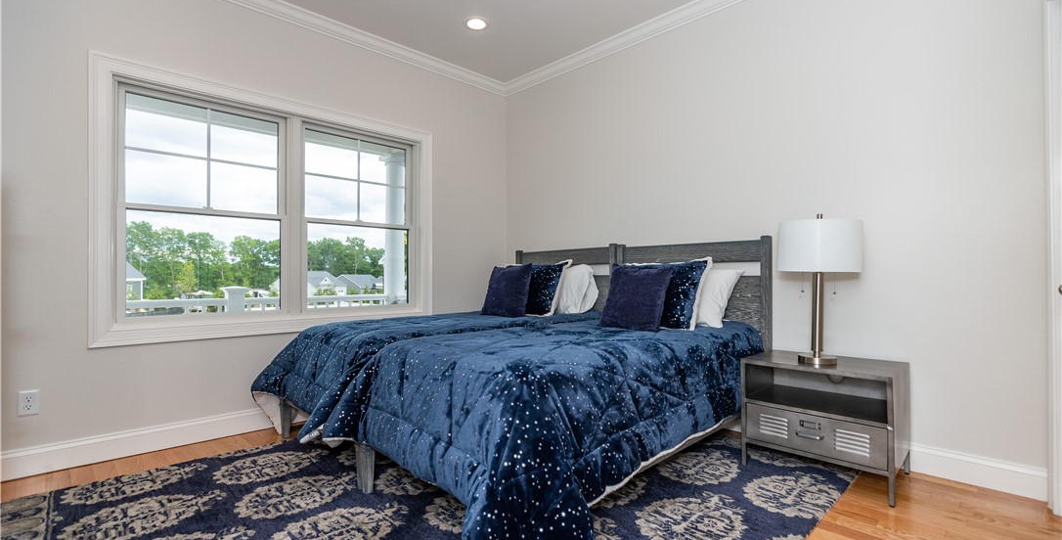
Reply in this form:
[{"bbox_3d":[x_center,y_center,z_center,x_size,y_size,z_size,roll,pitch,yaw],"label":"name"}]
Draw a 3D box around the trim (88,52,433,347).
[{"bbox_3d":[-1.555,-0.358,3.158,2.046,1.540,0.100,1,-1,-44],"label":"trim"}]

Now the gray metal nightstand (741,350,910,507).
[{"bbox_3d":[1.444,0.716,2.326,0.460,0.532,0.609,1,-1,-44],"label":"gray metal nightstand"}]

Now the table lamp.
[{"bbox_3d":[1.407,0.089,2.298,0.413,0.722,0.413,1,-1,-44],"label":"table lamp"}]

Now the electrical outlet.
[{"bbox_3d":[-2.413,0.640,2.268,0.072,0.117,0.012,1,-1,-44],"label":"electrical outlet"}]

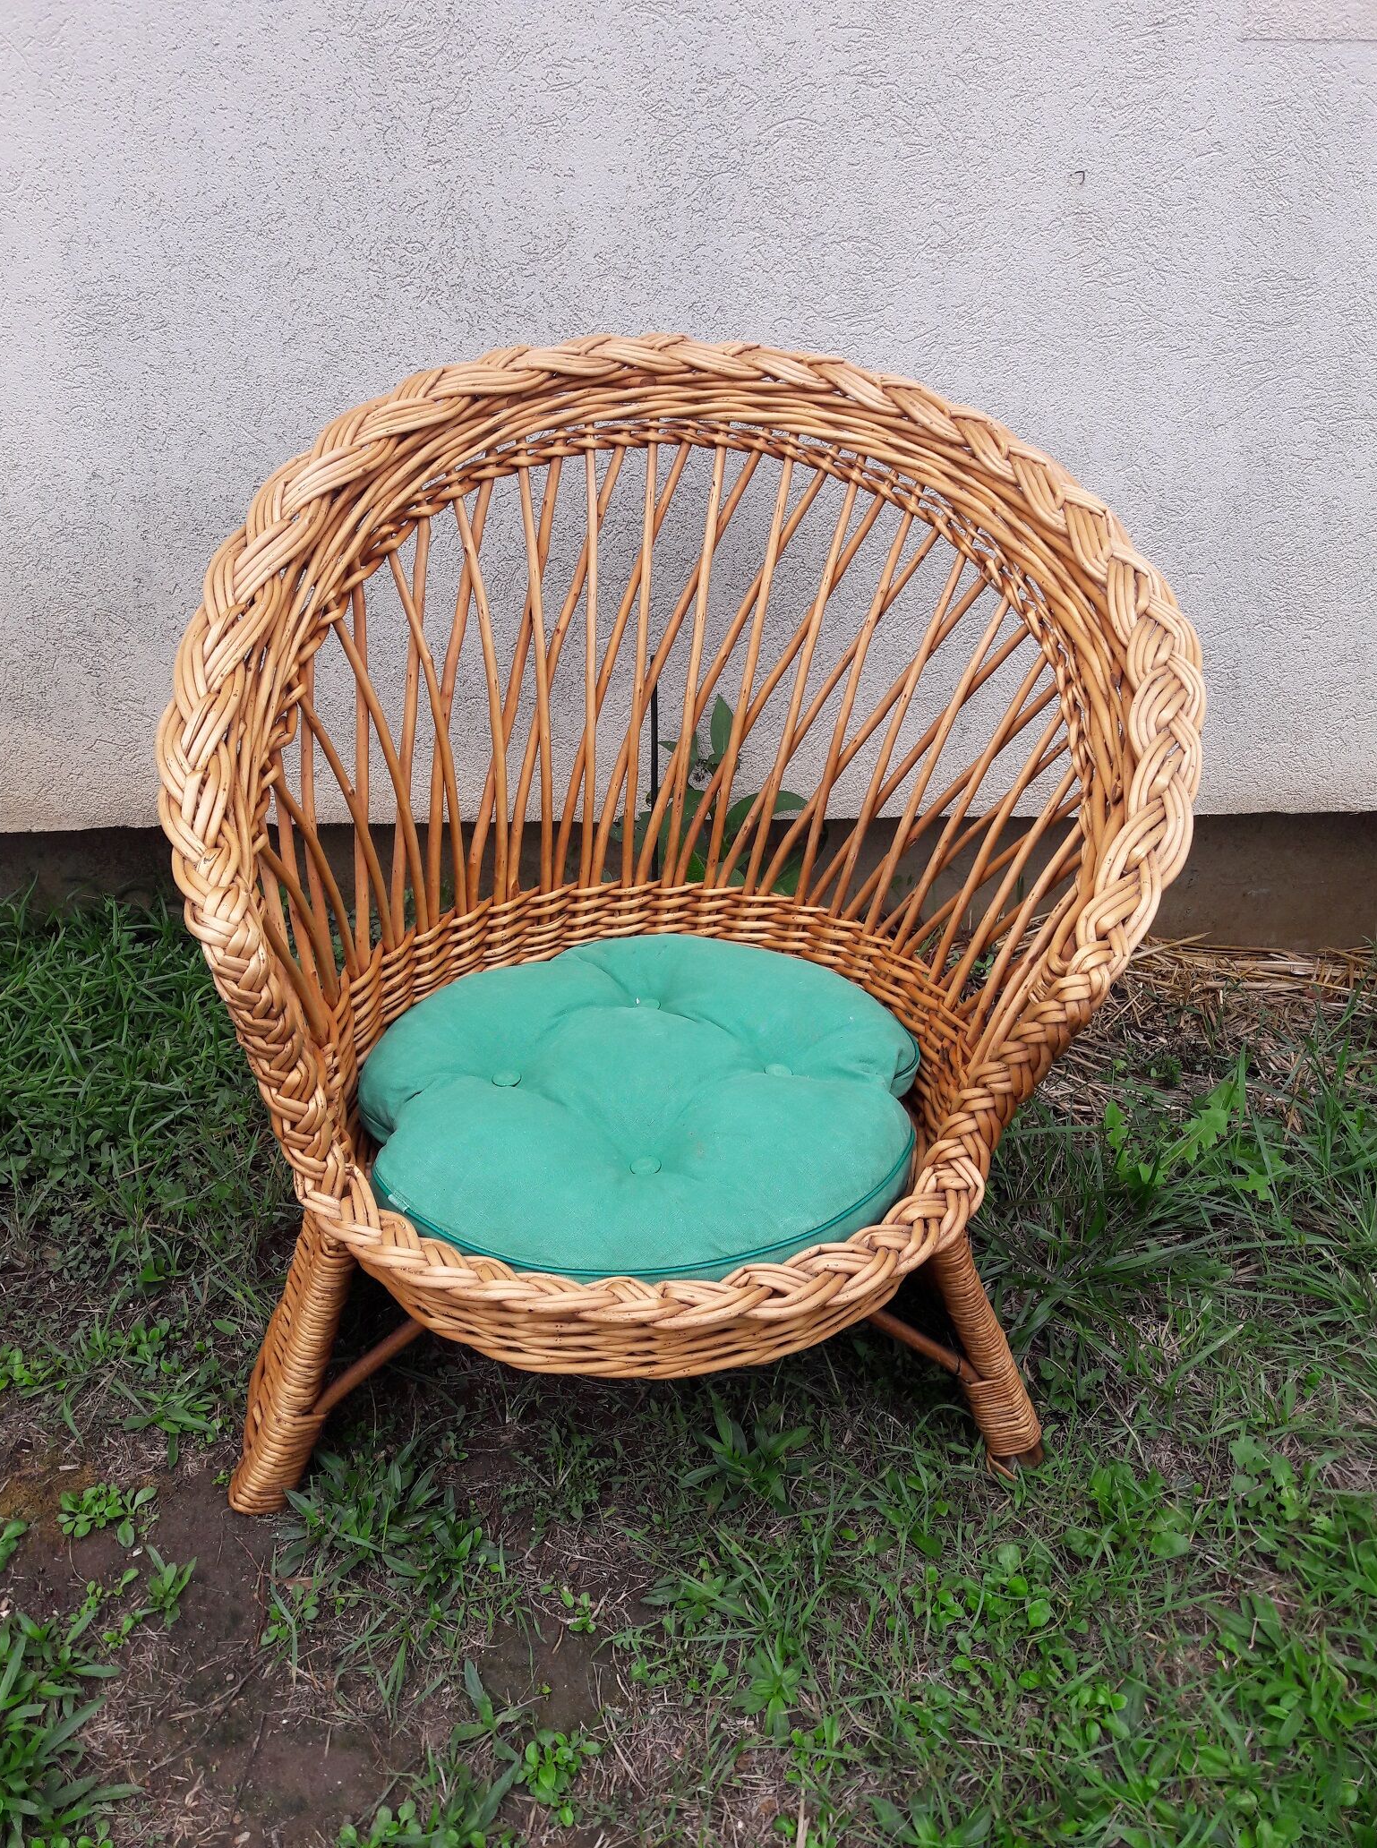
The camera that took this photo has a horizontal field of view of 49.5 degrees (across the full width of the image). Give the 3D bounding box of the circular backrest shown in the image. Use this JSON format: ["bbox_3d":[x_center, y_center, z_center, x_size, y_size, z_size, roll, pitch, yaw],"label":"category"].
[{"bbox_3d":[-0.010,-0.164,1.230,0.808,0.532,0.522,-3,30,-4],"label":"circular backrest"}]

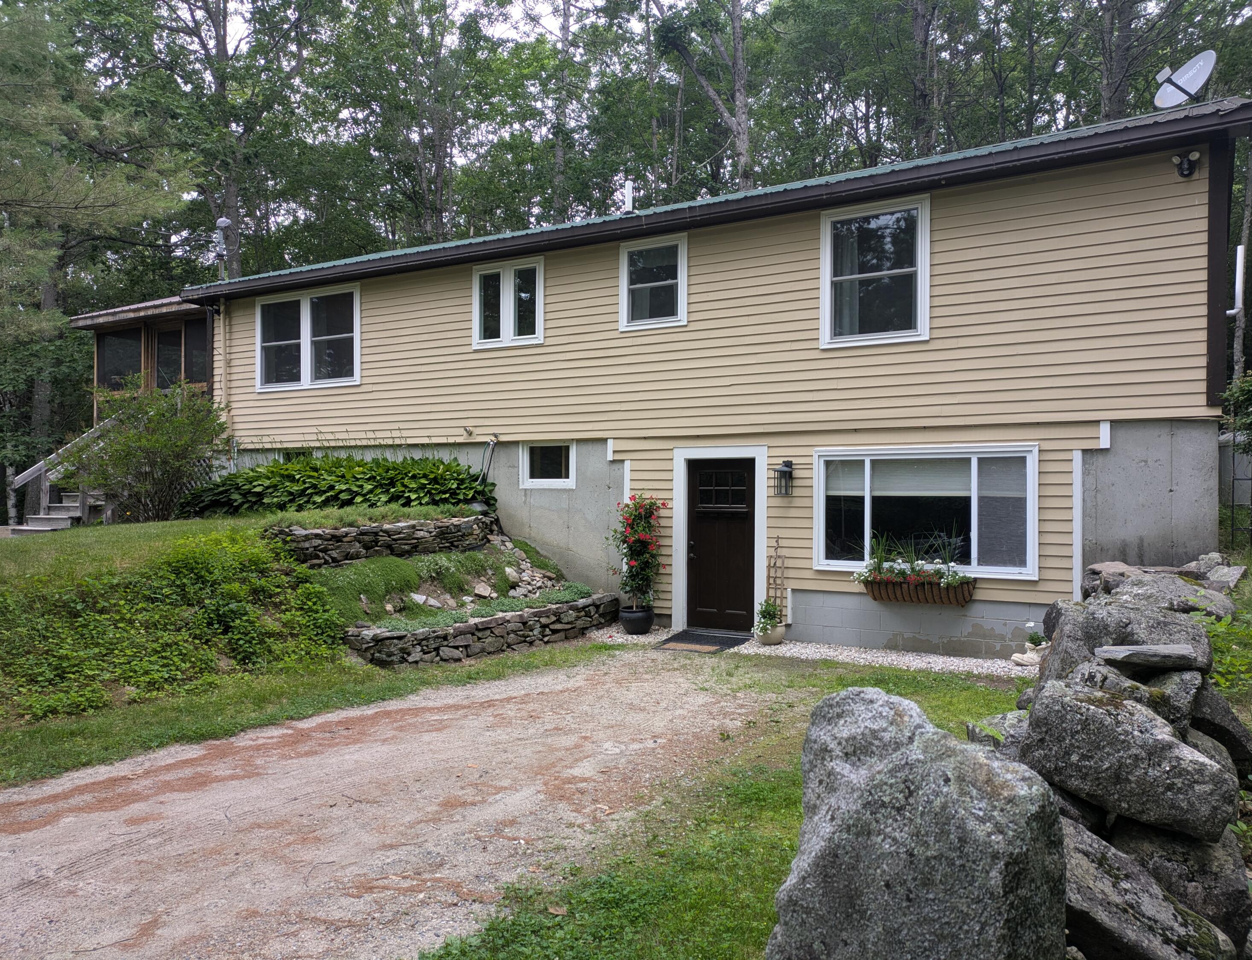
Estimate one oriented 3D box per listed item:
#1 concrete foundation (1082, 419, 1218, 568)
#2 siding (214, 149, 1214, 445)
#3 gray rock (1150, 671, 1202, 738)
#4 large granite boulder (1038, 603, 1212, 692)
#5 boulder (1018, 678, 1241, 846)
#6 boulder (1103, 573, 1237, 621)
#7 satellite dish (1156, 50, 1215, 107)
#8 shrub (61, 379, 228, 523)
[{"bbox_3d":[4.822,0.197,8.523,1.071,1.477,0.220,0,-1,31],"label":"concrete foundation"},{"bbox_3d":[-0.795,-1.761,11.849,14.079,2.460,0.180,0,-1,31],"label":"siding"},{"bbox_3d":[2.462,1.014,4.150,0.290,0.320,0.380,0,-1,31],"label":"gray rock"},{"bbox_3d":[3.417,1.165,6.300,1.050,0.580,0.800,0,-1,31],"label":"large granite boulder"},{"bbox_3d":[1.902,1.052,3.500,0.800,0.550,0.600,0,-1,28],"label":"boulder"},{"bbox_3d":[4.349,0.960,7.400,0.950,0.420,0.700,0,-1,31],"label":"boulder"},{"bbox_3d":[7.149,-5.210,11.935,0.530,0.660,0.780,13,-6,-23],"label":"satellite dish"},{"bbox_3d":[-7.462,-0.464,14.300,2.300,2.200,2.200,1,-1,-28],"label":"shrub"}]

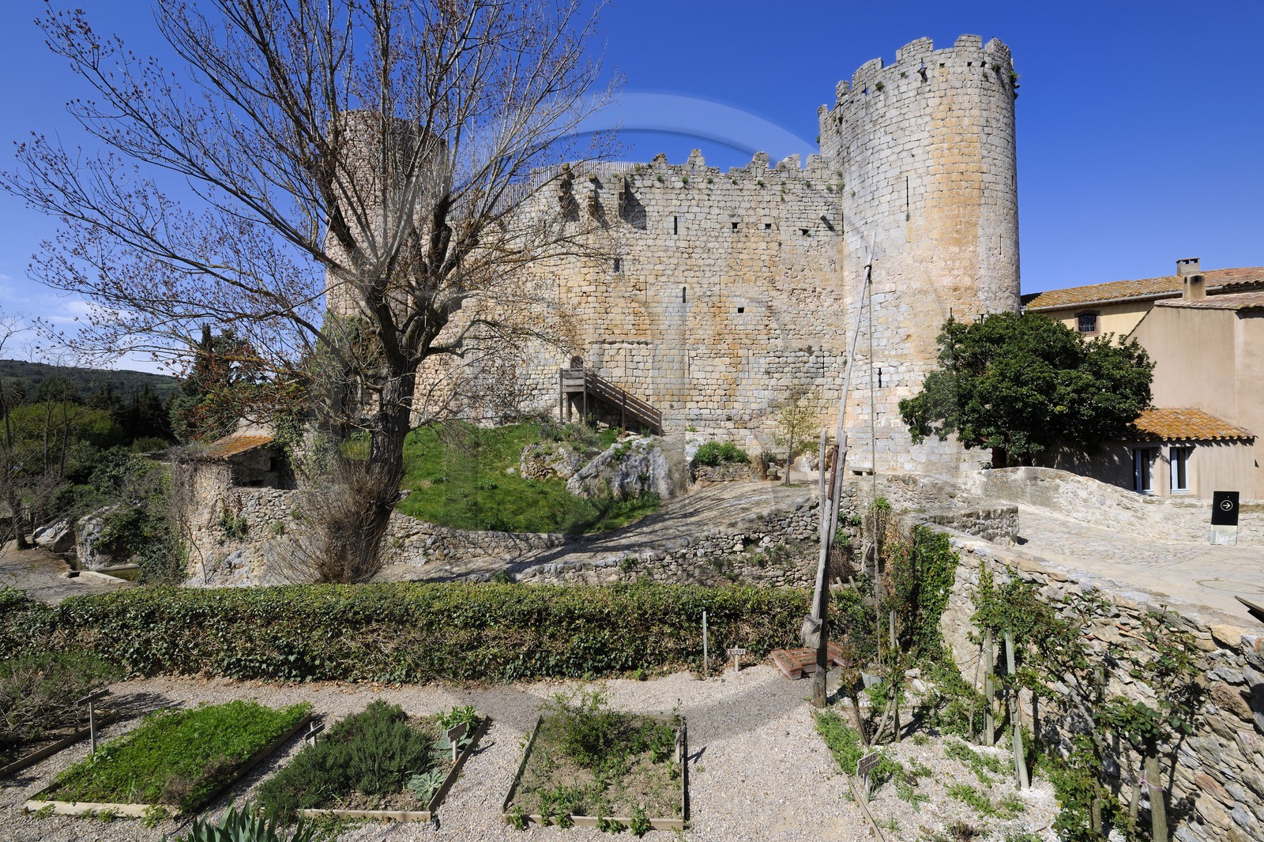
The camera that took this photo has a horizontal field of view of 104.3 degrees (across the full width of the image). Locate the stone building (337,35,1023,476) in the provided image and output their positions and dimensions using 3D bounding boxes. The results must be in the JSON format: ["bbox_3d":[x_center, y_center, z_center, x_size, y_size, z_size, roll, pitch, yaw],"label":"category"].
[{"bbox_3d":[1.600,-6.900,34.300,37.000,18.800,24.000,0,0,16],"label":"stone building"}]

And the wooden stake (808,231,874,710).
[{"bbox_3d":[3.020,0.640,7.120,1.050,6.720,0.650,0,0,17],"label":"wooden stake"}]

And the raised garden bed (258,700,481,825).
[{"bbox_3d":[-2.841,3.815,5.756,1.750,0.370,1.660,0,0,4],"label":"raised garden bed"}]

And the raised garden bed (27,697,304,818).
[{"bbox_3d":[-4.470,3.335,4.950,1.470,0.200,1.430,0,0,7],"label":"raised garden bed"}]

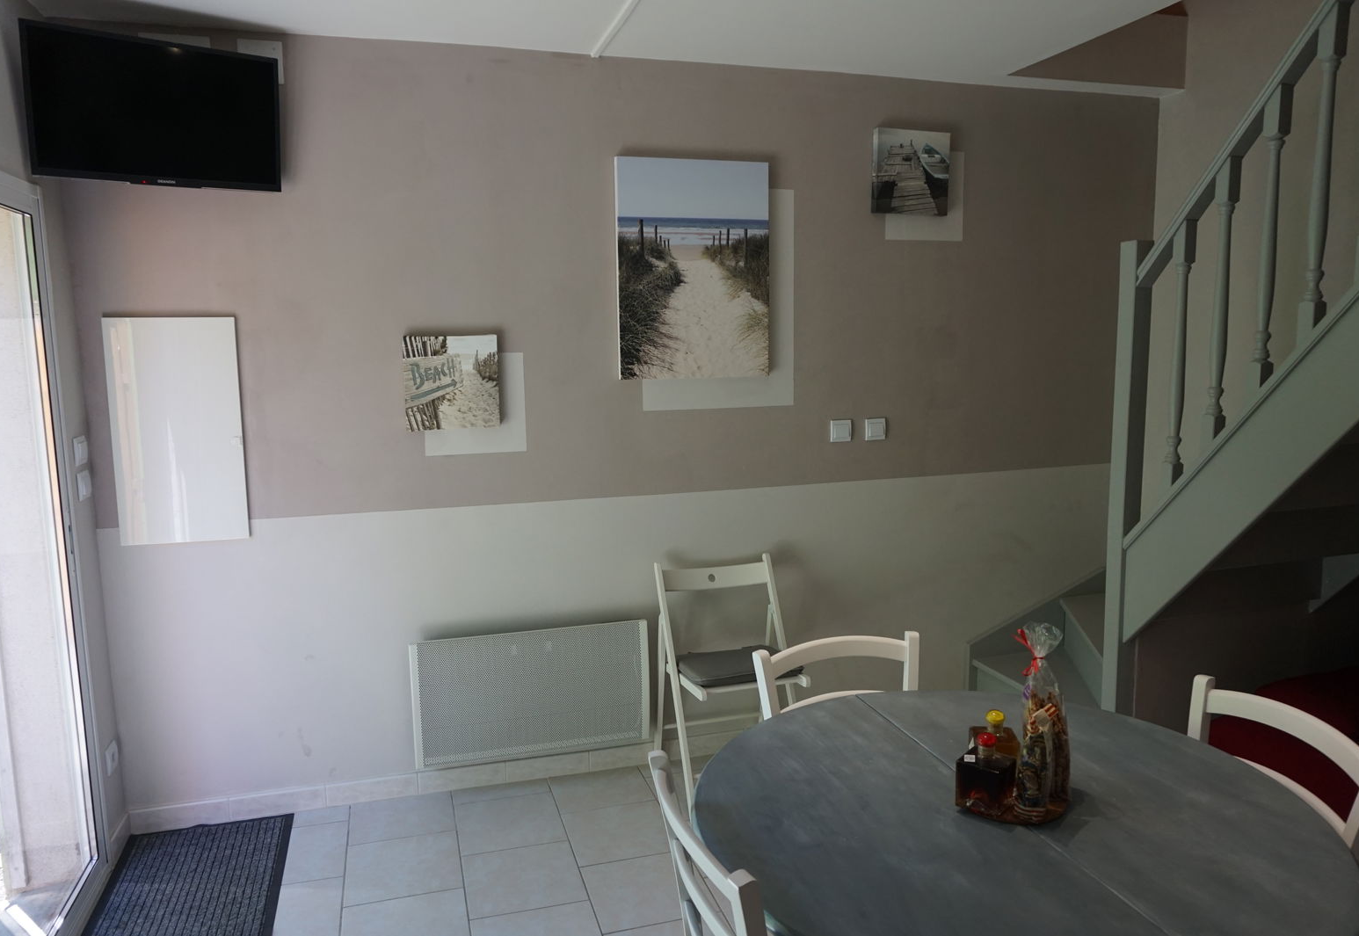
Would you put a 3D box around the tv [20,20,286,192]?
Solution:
[{"bbox_3d":[-1.435,-0.978,2.588,0.619,0.370,0.060,-9,23,-40],"label":"tv"}]

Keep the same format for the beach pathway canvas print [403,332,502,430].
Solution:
[{"bbox_3d":[-0.747,-0.281,3.086,0.299,0.305,0.040,-3,8,-16],"label":"beach pathway canvas print"}]

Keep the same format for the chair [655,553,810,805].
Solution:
[{"bbox_3d":[0.192,0.736,3.207,0.440,0.770,0.490,-3,8,-18],"label":"chair"}]

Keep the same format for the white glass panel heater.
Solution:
[{"bbox_3d":[-1.530,-0.113,2.870,0.358,0.685,0.040,-3,8,-16],"label":"white glass panel heater"}]

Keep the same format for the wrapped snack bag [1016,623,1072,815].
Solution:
[{"bbox_3d":[0.619,0.419,1.590,0.088,0.310,0.072,1,8,14],"label":"wrapped snack bag"}]

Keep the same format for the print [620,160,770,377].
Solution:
[{"bbox_3d":[0.054,-0.688,3.276,0.545,0.742,0.040,-3,8,-16],"label":"print"}]

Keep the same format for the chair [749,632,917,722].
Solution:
[{"bbox_3d":[0.432,0.852,1.978,0.430,0.860,0.480,-3,8,-16],"label":"chair"}]

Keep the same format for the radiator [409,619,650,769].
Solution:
[{"bbox_3d":[-0.510,0.772,3.267,0.805,0.434,0.090,-3,8,-16],"label":"radiator"}]

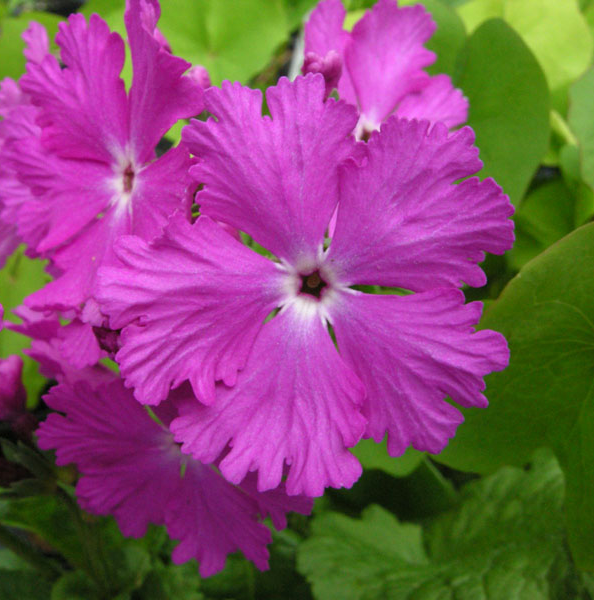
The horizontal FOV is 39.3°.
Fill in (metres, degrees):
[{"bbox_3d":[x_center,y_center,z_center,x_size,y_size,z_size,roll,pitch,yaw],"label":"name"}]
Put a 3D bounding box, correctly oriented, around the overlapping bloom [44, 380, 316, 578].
[{"bbox_3d":[-0.018,0.025,0.127,0.041,0.013,0.033,-6,71,-16],"label":"overlapping bloom"}]

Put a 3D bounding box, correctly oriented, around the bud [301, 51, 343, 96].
[{"bbox_3d":[0.004,-0.037,0.137,0.006,0.008,0.006,3,15,-1],"label":"bud"}]

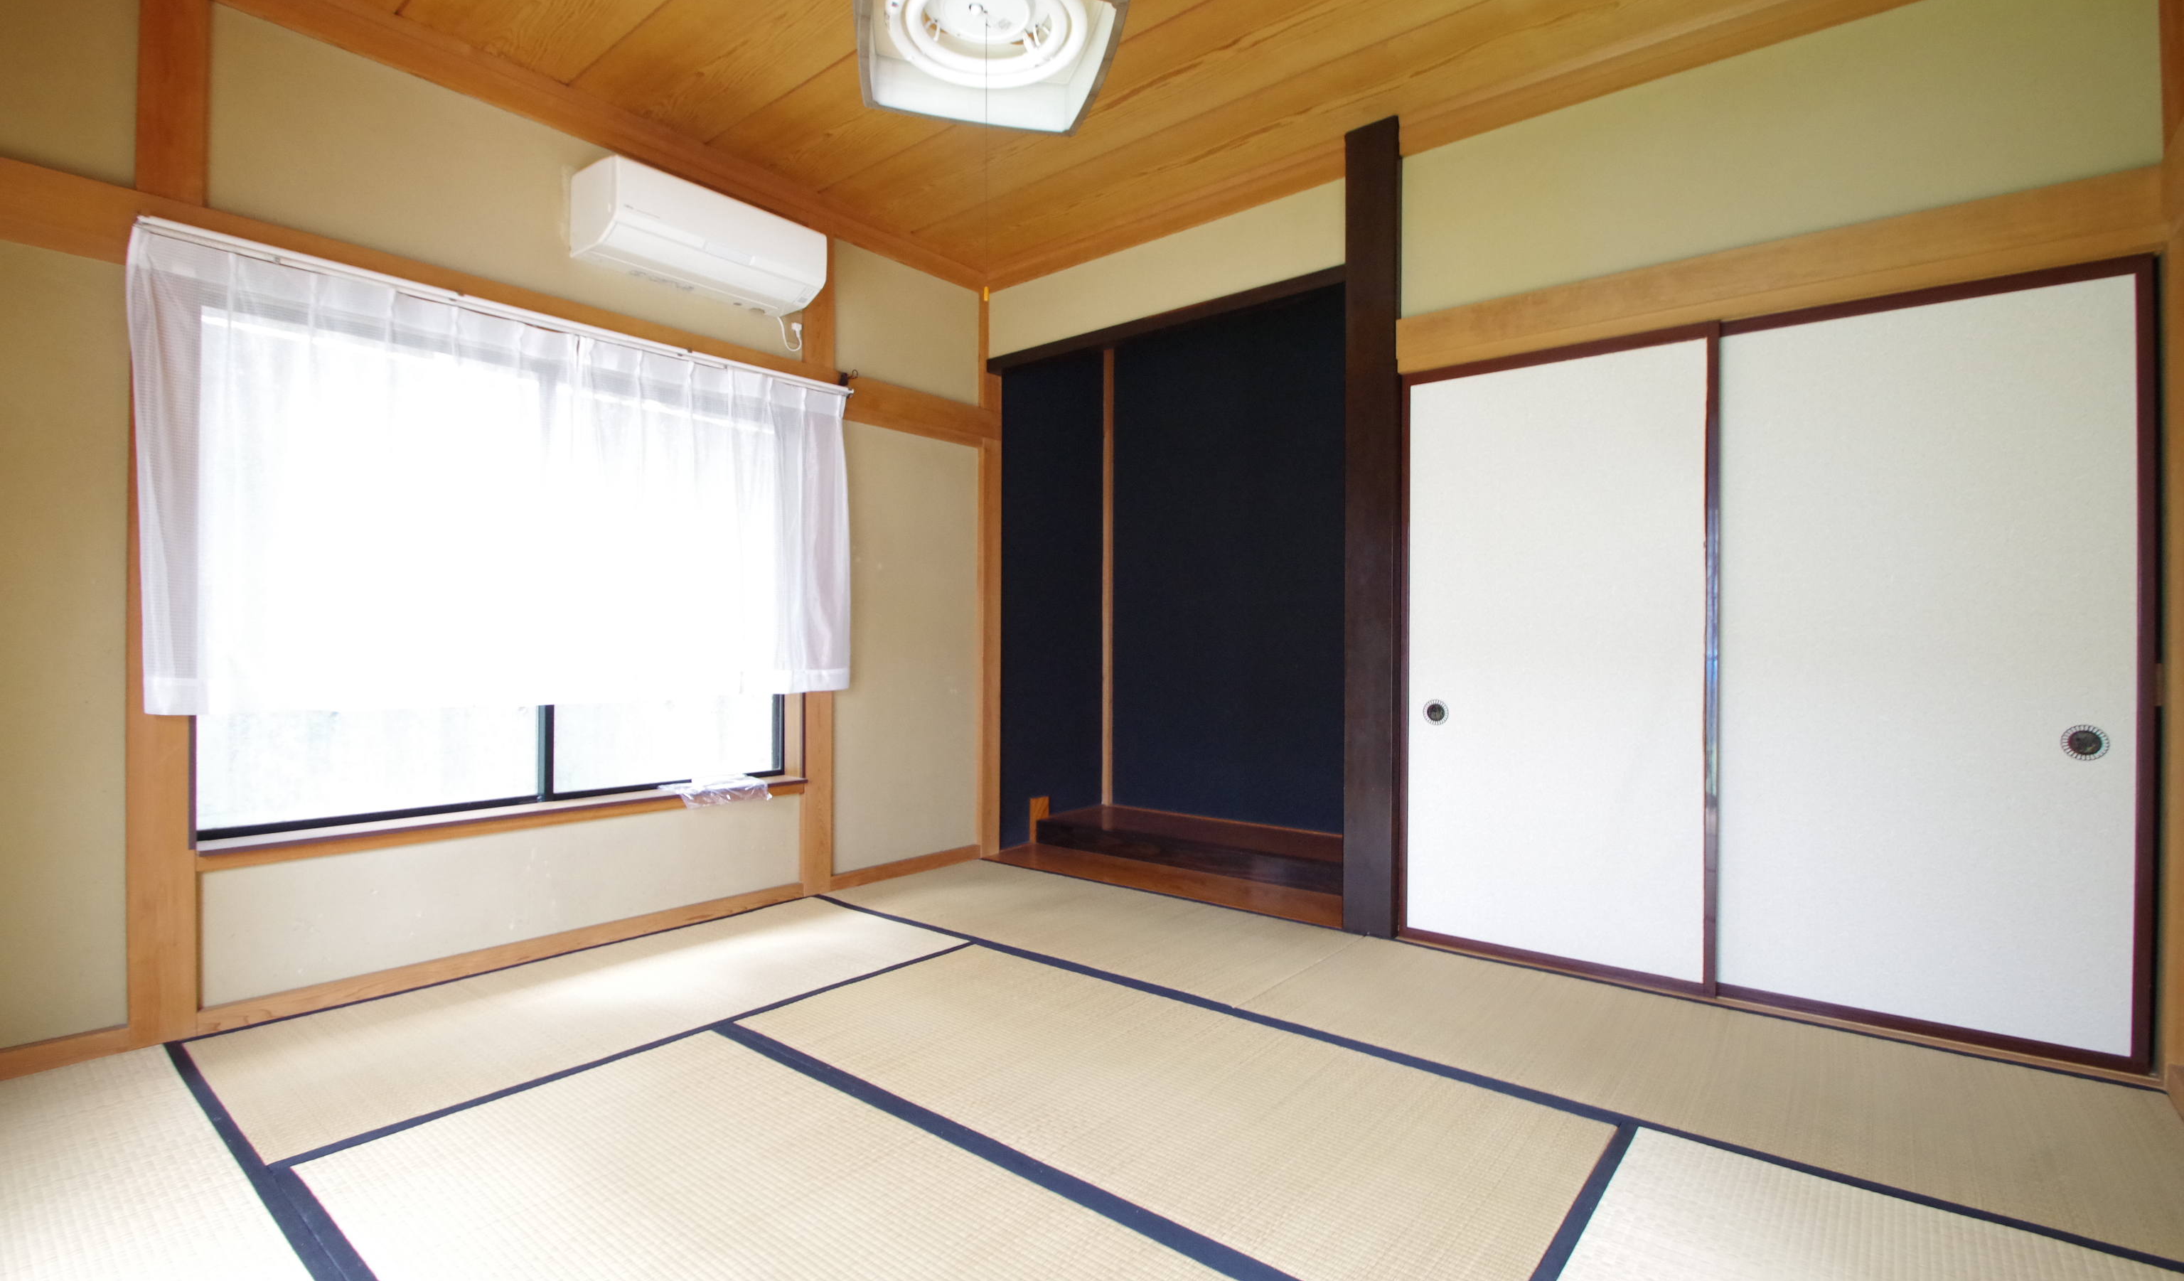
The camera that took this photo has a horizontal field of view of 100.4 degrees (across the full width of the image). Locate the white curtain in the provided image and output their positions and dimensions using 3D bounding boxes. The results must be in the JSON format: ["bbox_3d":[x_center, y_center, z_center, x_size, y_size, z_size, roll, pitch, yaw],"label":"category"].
[{"bbox_3d":[-1.567,-0.390,2.778,0.100,1.142,1.881,0,0,43],"label":"white curtain"}]

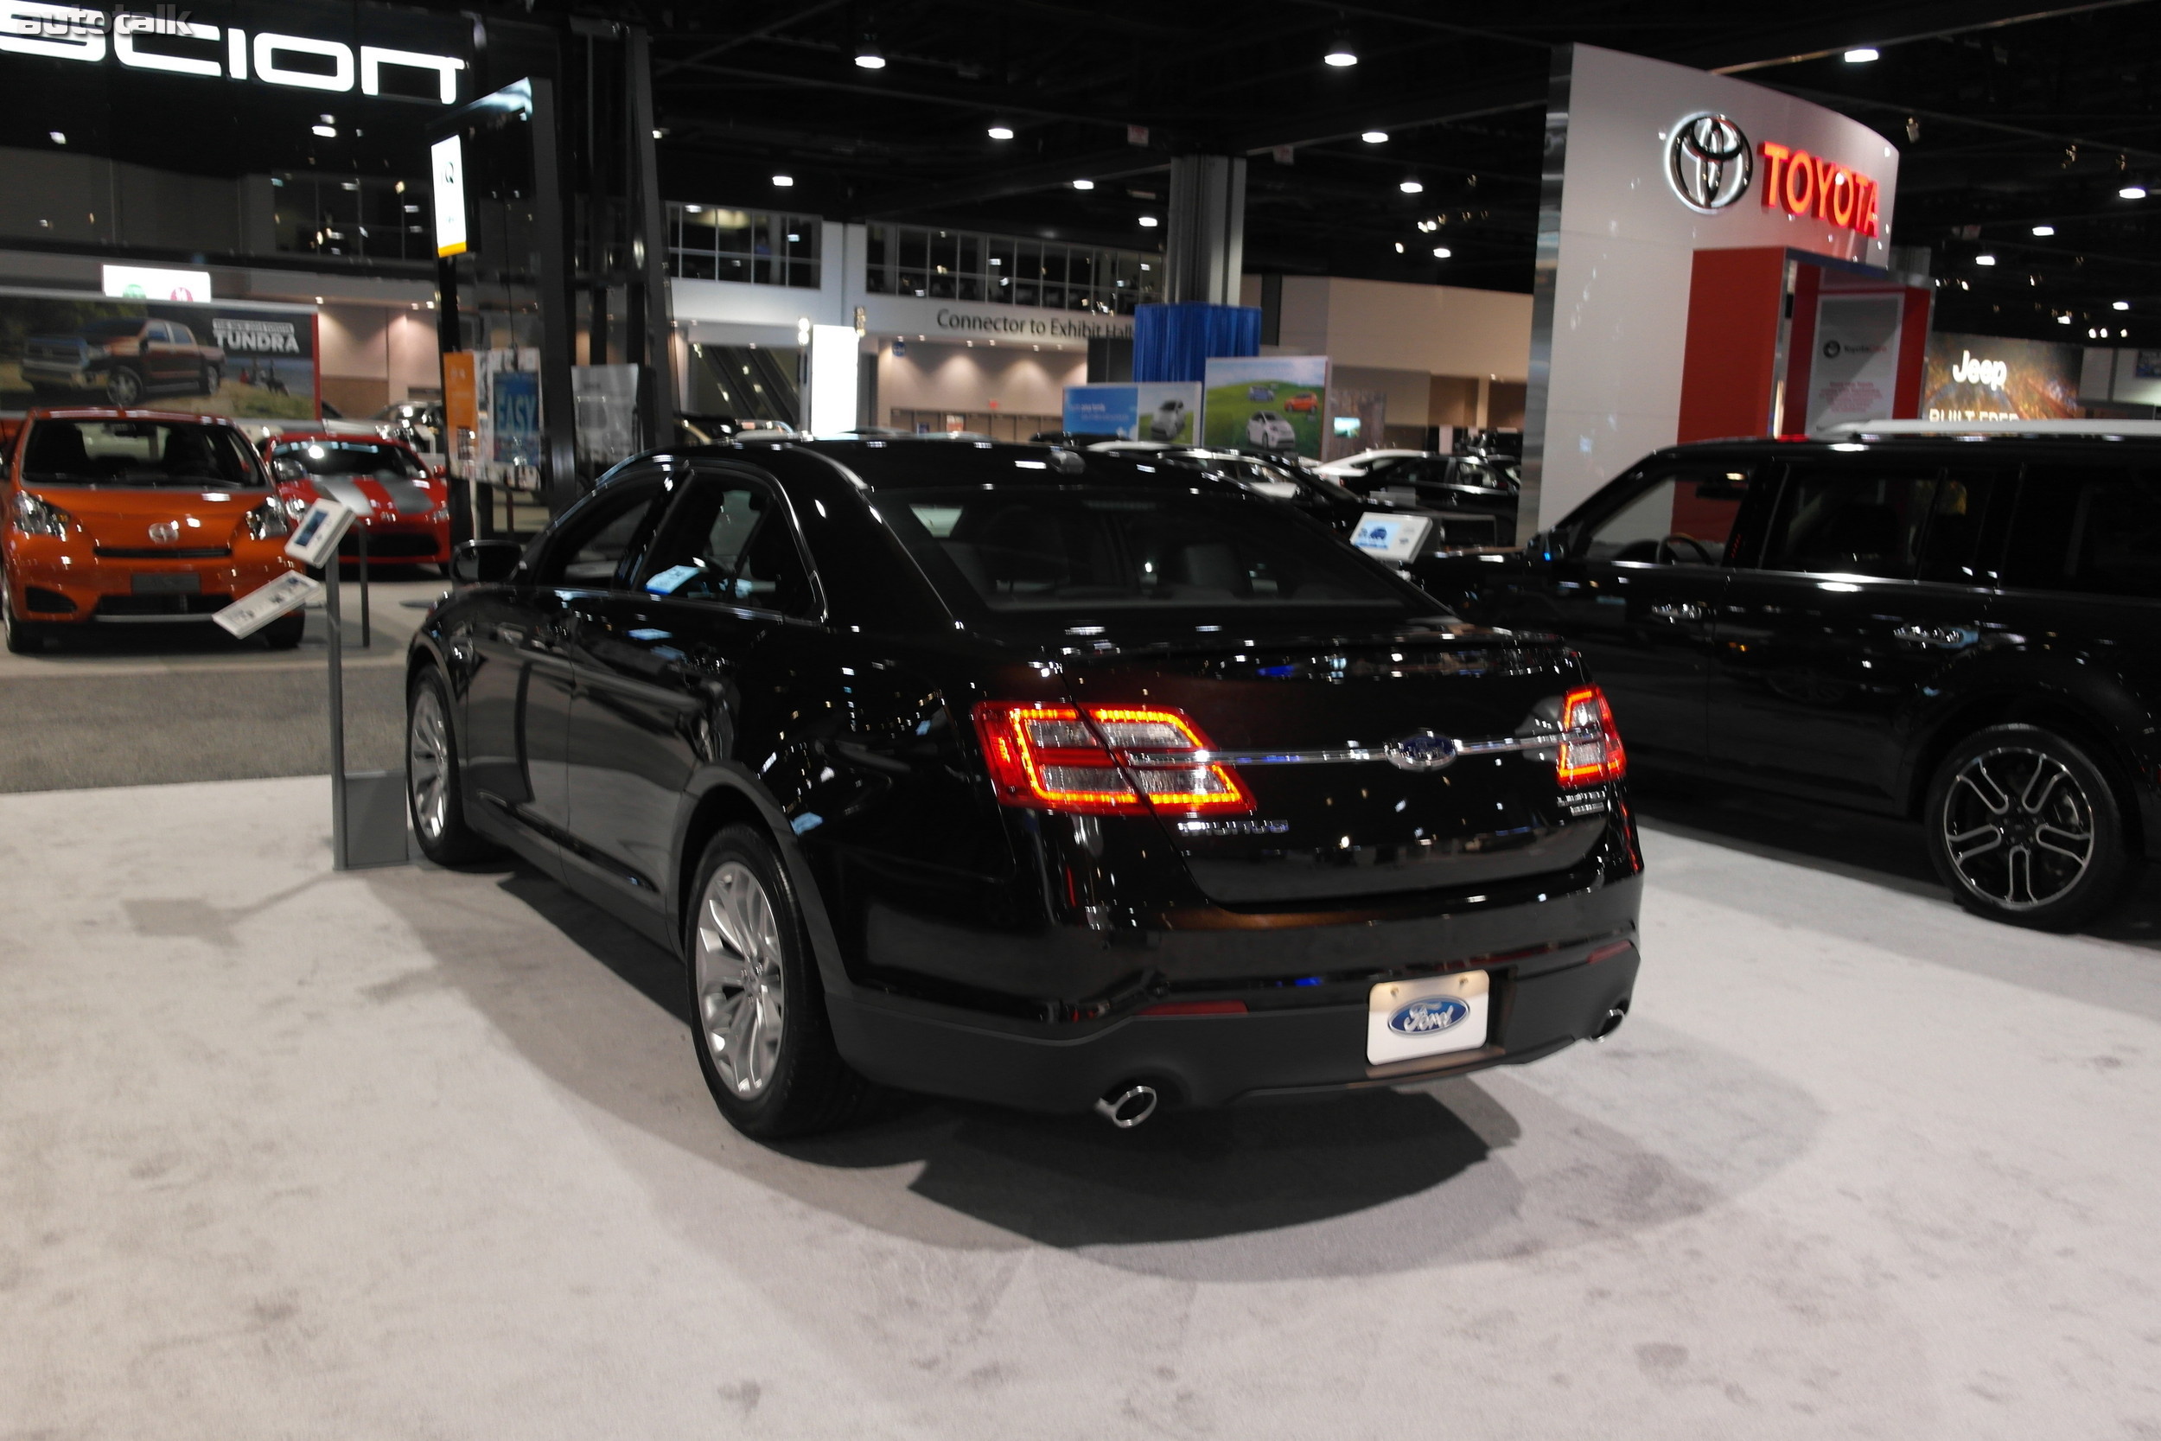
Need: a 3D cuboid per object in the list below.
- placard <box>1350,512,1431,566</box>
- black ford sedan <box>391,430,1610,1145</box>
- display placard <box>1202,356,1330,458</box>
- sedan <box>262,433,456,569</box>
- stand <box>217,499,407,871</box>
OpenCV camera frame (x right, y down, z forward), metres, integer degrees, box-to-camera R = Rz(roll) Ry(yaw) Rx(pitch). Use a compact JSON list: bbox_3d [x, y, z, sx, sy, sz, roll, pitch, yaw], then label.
[{"bbox_3d":[1.458,-0.862,8.500,0.040,0.225,0.400,34,-13,-37],"label":"placard"},{"bbox_3d":[-0.677,-0.081,5.548,1.970,1.530,5.130,-3,10,-32],"label":"black ford sedan"},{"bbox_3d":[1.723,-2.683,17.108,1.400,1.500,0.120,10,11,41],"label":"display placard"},{"bbox_3d":[-7.902,-2.279,18.993,1.790,1.360,4.340,-3,10,-33],"label":"sedan"},{"bbox_3d":[-2.662,-0.120,6.257,0.550,1.255,0.400,-4,10,-36],"label":"stand"}]

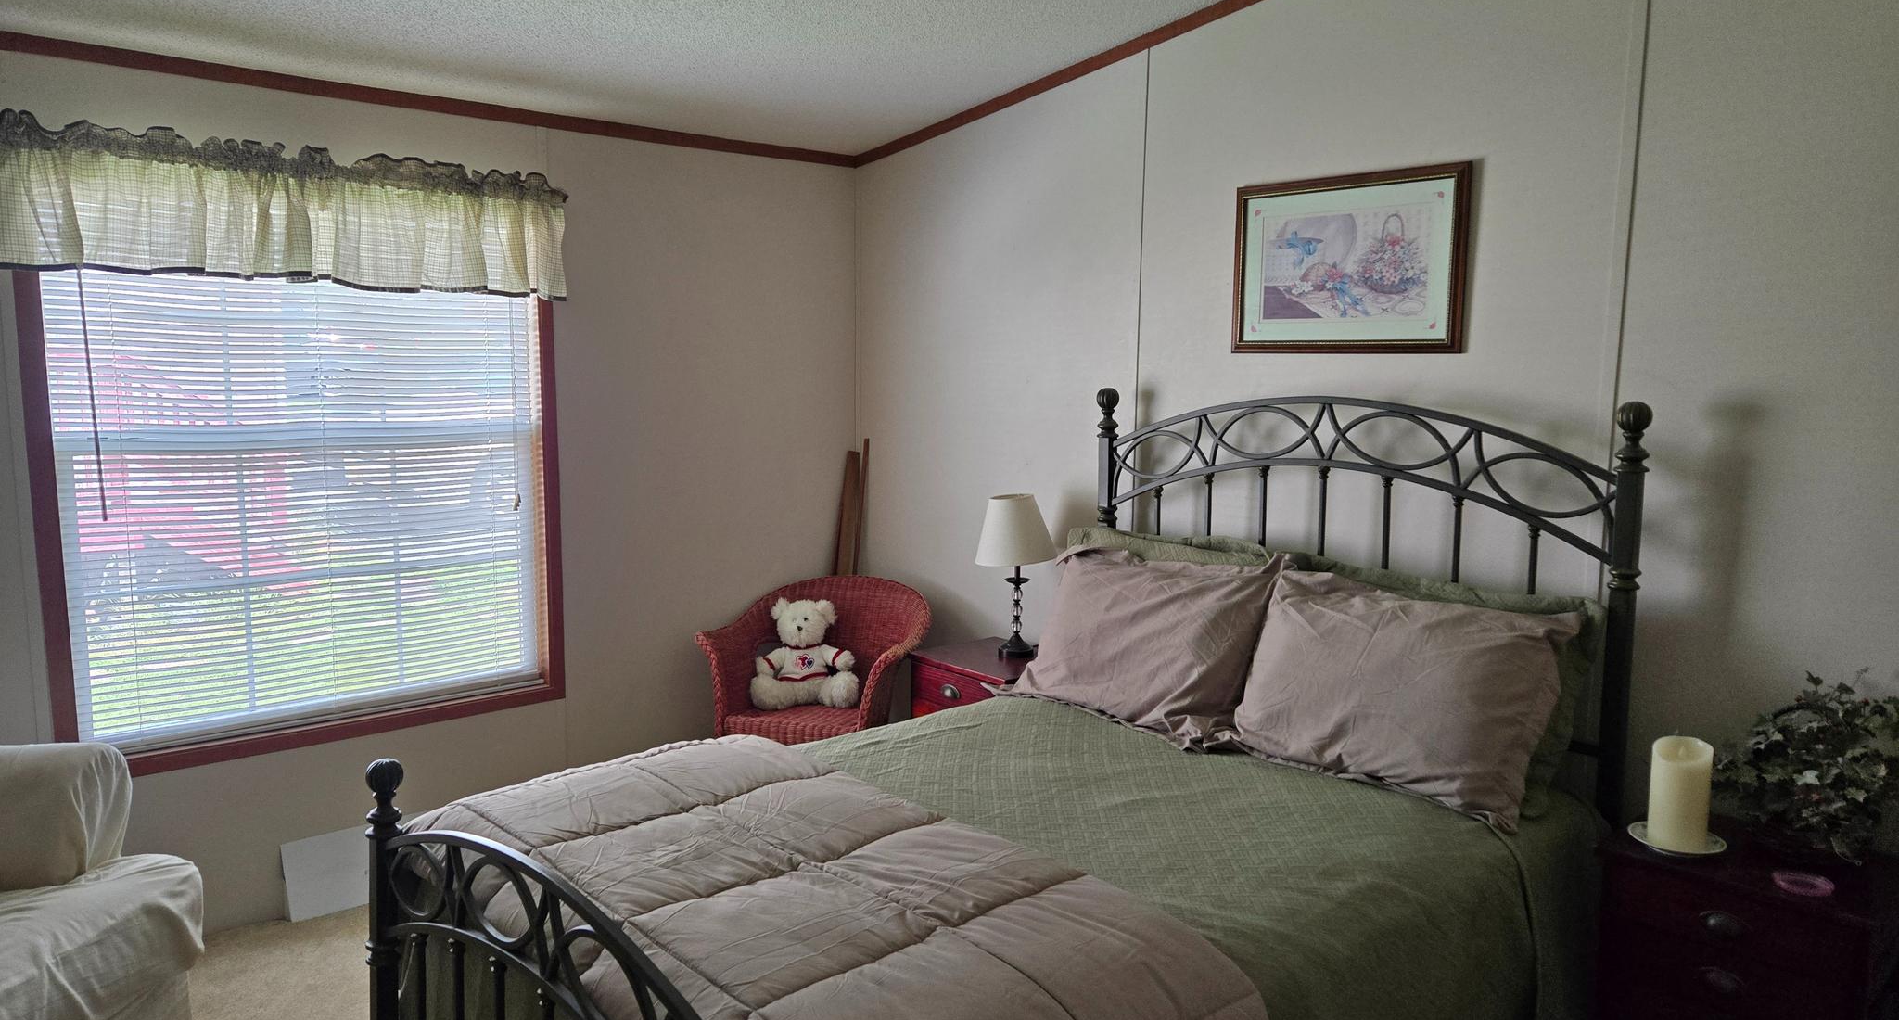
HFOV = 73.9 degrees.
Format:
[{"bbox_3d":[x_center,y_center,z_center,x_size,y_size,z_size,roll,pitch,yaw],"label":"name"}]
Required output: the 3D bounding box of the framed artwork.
[{"bbox_3d":[0.910,-0.570,2.939,0.025,0.405,0.597,-6,10,-42],"label":"framed artwork"}]

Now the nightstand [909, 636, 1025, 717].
[{"bbox_3d":[0.137,0.726,3.680,0.335,0.603,0.440,-5,9,-38],"label":"nightstand"}]

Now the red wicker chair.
[{"bbox_3d":[-0.380,0.618,3.903,0.650,0.755,0.580,2,7,16],"label":"red wicker chair"}]

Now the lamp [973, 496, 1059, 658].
[{"bbox_3d":[0.190,0.194,3.660,0.240,0.458,0.240,0,7,0],"label":"lamp"}]

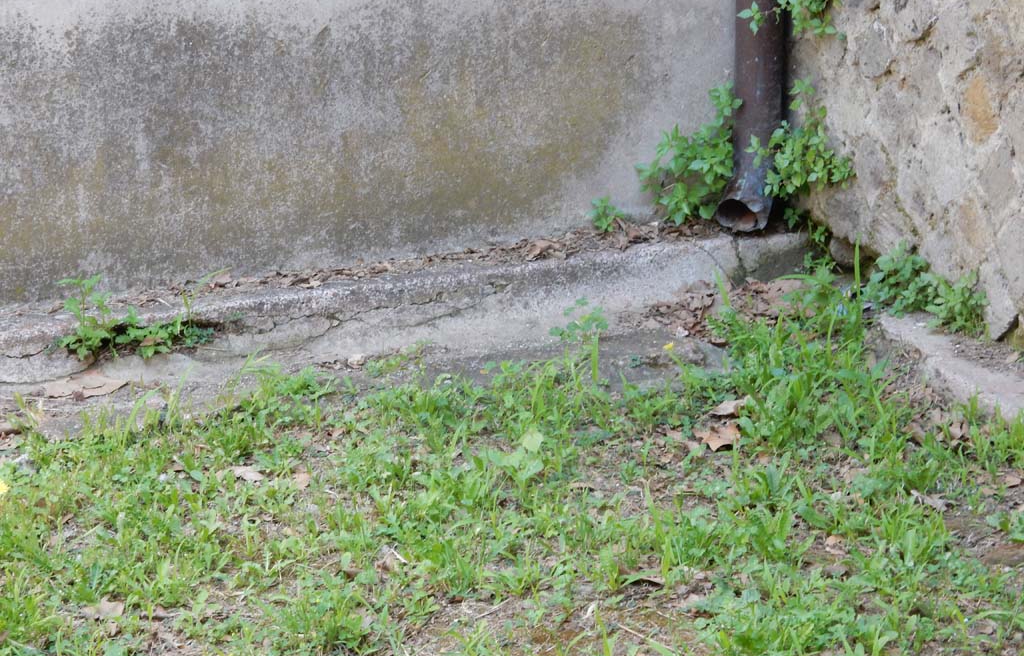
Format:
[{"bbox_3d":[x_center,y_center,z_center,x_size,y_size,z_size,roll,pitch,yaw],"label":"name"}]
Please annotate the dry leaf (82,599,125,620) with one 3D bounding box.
[{"bbox_3d":[-0.596,0.411,4.275,0.061,0.014,0.052,0,17,0],"label":"dry leaf"}]

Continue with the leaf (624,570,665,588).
[{"bbox_3d":[0.197,0.377,4.392,0.063,0.012,0.043,0,17,0],"label":"leaf"}]

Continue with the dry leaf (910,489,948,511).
[{"bbox_3d":[0.673,0.276,4.720,0.061,0.019,0.052,0,17,0],"label":"dry leaf"}]

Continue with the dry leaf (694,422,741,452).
[{"bbox_3d":[0.351,0.187,5.005,0.079,0.028,0.078,0,17,0],"label":"dry leaf"}]

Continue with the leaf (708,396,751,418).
[{"bbox_3d":[0.384,0.141,5.176,0.074,0.020,0.063,0,17,0],"label":"leaf"}]

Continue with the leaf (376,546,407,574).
[{"bbox_3d":[-0.183,0.353,4.446,0.045,0.028,0.046,0,17,0],"label":"leaf"}]

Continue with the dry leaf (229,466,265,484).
[{"bbox_3d":[-0.439,0.244,4.839,0.059,0.014,0.051,0,17,0],"label":"dry leaf"}]

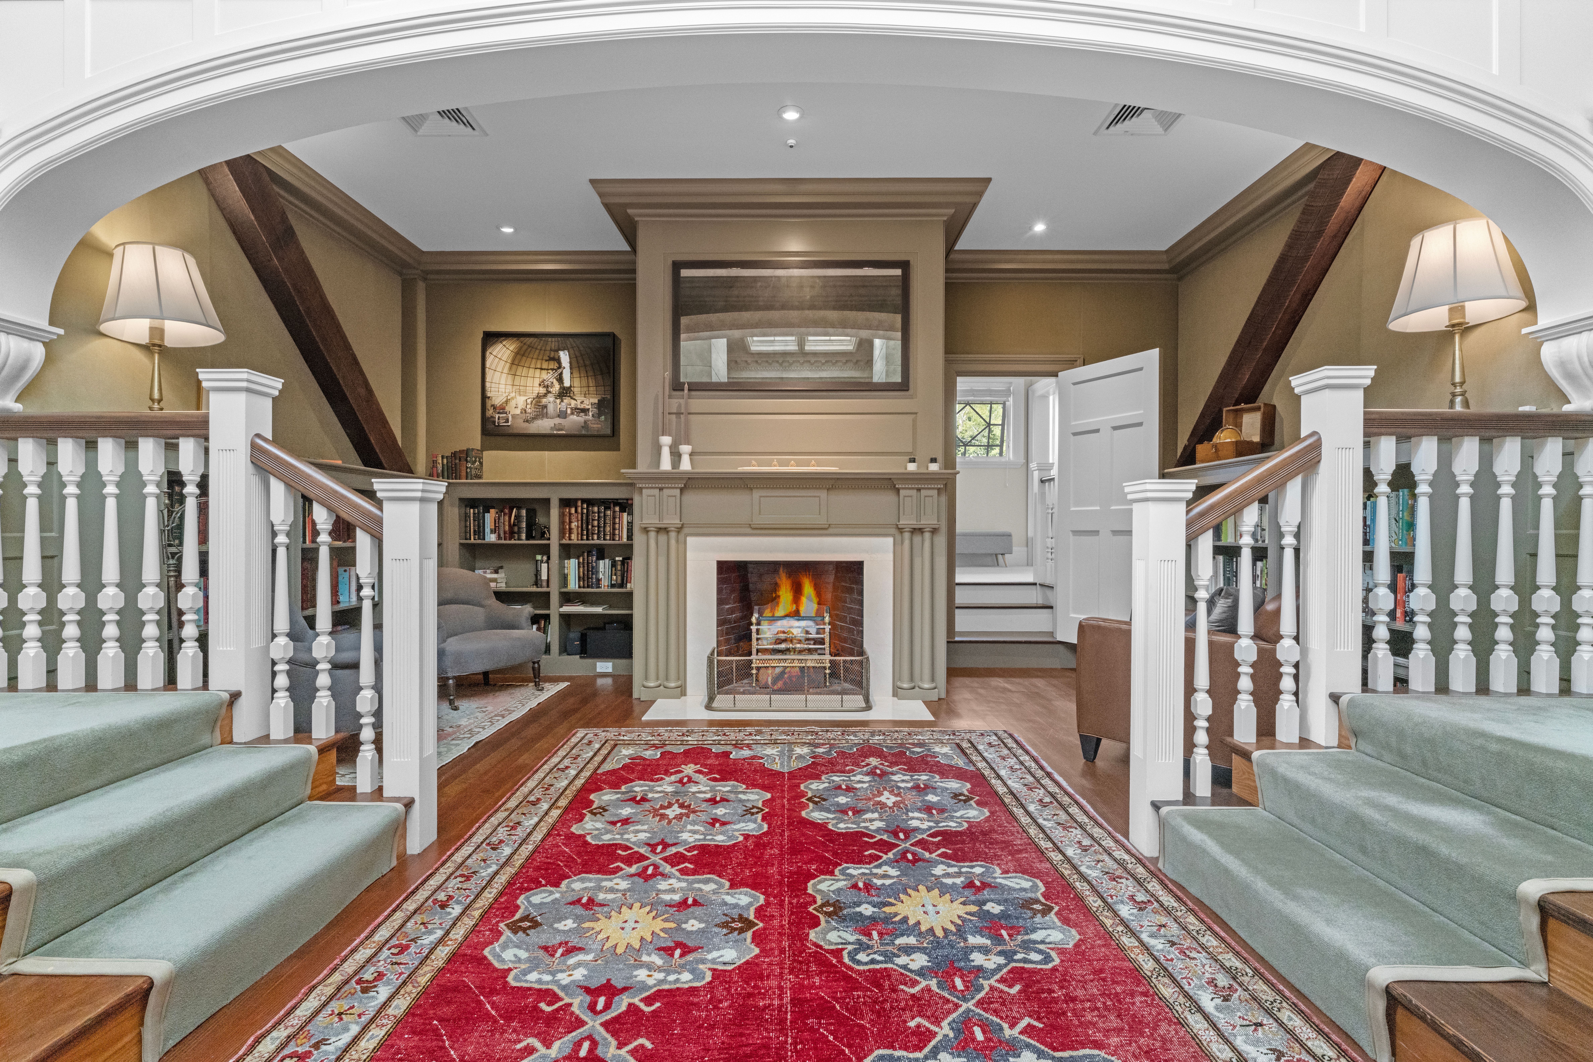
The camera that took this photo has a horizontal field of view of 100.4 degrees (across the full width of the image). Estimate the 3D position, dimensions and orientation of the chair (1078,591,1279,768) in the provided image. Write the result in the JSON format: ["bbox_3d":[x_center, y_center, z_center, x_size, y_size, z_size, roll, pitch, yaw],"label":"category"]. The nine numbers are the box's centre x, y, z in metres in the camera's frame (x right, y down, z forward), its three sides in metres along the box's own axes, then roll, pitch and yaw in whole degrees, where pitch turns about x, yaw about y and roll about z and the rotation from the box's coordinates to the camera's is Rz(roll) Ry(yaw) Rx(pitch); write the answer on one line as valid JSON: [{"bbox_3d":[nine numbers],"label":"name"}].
[{"bbox_3d":[1.845,0.620,2.920,0.780,0.830,0.860,0,0,-37],"label":"chair"}]

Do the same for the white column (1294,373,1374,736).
[{"bbox_3d":[1.776,0.085,2.200,0.160,1.220,0.160,0,0,0],"label":"white column"}]

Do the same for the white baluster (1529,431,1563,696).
[{"bbox_3d":[2.473,0.114,2.190,0.046,0.840,0.046,0,0,0],"label":"white baluster"}]

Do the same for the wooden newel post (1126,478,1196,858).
[{"bbox_3d":[1.208,0.444,2.205,0.158,1.215,0.160,0,0,0],"label":"wooden newel post"}]

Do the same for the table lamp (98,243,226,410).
[{"bbox_3d":[-2.650,-0.753,2.766,0.390,0.790,0.390,0,0,-1],"label":"table lamp"}]

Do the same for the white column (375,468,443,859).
[{"bbox_3d":[-1.277,0.440,2.210,0.155,1.214,0.155,0,0,-1],"label":"white column"}]

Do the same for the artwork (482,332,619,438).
[{"bbox_3d":[-1.863,-1.102,5.020,0.990,0.795,0.050,0,0,-1],"label":"artwork"}]

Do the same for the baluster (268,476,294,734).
[{"bbox_3d":[-1.731,0.260,2.235,0.046,0.870,0.046,0,0,0],"label":"baluster"}]

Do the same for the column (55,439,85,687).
[{"bbox_3d":[-2.389,0.108,2.190,0.043,0.820,0.043,0,0,-1],"label":"column"}]

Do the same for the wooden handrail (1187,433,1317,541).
[{"bbox_3d":[1.482,-0.137,2.193,0.570,0.088,0.067,-31,0,0],"label":"wooden handrail"}]

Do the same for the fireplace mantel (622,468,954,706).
[{"bbox_3d":[-0.036,0.341,4.080,2.020,1.400,0.260,0,0,-1],"label":"fireplace mantel"}]

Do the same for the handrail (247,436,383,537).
[{"bbox_3d":[-1.582,-0.144,2.240,0.550,0.084,0.080,32,0,0],"label":"handrail"}]

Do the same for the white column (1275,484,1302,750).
[{"bbox_3d":[1.611,0.254,2.172,0.043,0.865,0.043,0,0,-1],"label":"white column"}]

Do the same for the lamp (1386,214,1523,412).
[{"bbox_3d":[2.490,-0.735,2.500,0.385,0.770,0.385,0,0,0],"label":"lamp"}]

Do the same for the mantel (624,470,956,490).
[{"bbox_3d":[-0.040,-0.305,4.090,2.020,0.115,0.230,0,0,0],"label":"mantel"}]

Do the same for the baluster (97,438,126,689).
[{"bbox_3d":[-2.259,0.108,2.190,0.043,0.820,0.043,0,0,-1],"label":"baluster"}]

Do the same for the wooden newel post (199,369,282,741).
[{"bbox_3d":[-1.869,0.083,2.240,0.162,1.220,0.160,0,0,0],"label":"wooden newel post"}]

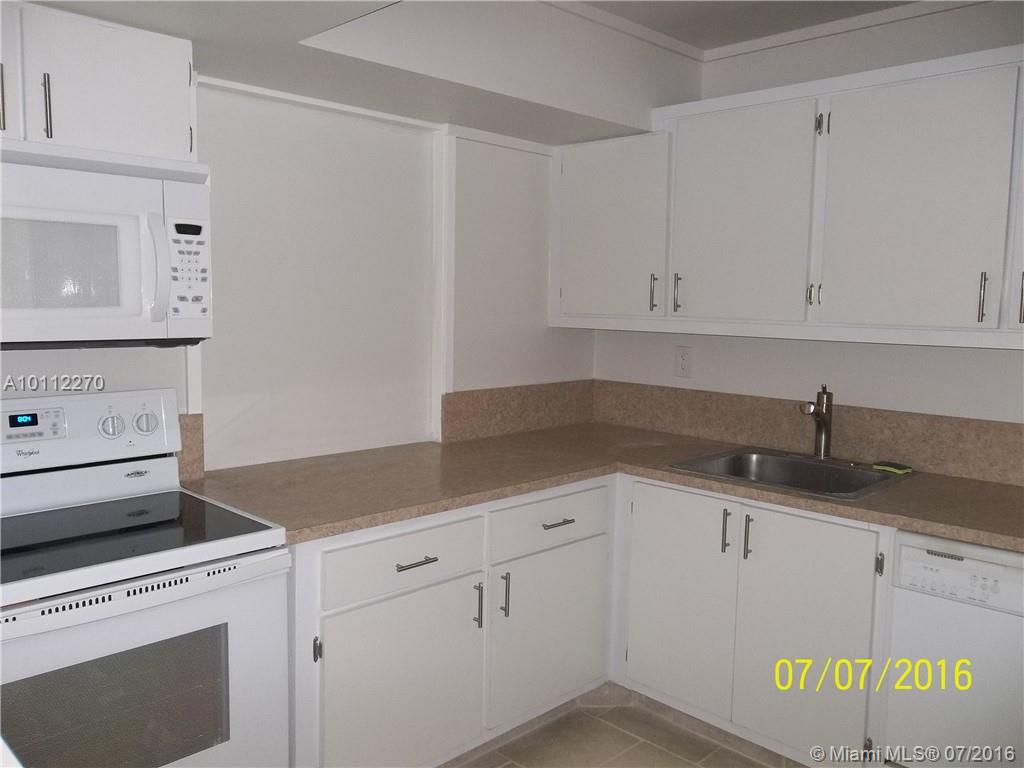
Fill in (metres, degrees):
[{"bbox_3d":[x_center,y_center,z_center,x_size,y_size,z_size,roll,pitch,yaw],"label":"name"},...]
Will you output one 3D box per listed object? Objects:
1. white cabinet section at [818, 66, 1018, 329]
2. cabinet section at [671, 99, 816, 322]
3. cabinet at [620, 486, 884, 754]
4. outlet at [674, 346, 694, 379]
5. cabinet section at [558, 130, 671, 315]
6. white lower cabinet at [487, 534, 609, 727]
[{"bbox_3d":[1.310,-0.545,2.517,0.520,0.724,0.330,6,7,44],"label":"white cabinet section"},{"bbox_3d":[0.905,-0.597,2.908,0.538,0.726,0.330,6,7,44],"label":"cabinet section"},{"bbox_3d":[0.877,0.686,2.602,0.785,0.689,0.560,7,8,44],"label":"cabinet"},{"bbox_3d":[0.703,-0.088,3.256,0.075,0.119,0.012,7,8,44],"label":"outlet"},{"bbox_3d":[0.503,-0.629,3.297,0.546,0.697,0.330,6,7,44],"label":"cabinet section"},{"bbox_3d":[-0.073,0.739,2.713,0.560,0.500,0.561,7,8,44],"label":"white lower cabinet"}]

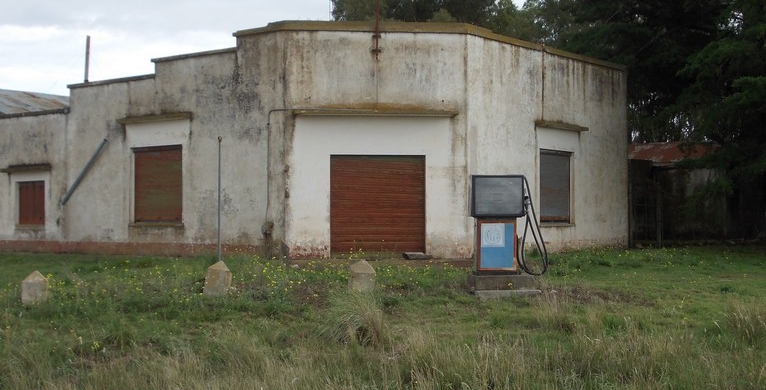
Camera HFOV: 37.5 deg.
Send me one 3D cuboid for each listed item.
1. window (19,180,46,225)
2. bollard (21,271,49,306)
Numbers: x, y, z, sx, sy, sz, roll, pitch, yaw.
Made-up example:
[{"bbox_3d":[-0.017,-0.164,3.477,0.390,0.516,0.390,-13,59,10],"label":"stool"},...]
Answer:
[{"bbox_3d":[-10.131,0.232,32.631,1.190,1.243,0.070,-1,-1,37],"label":"window"},{"bbox_3d":[-4.840,1.305,15.700,0.340,0.494,0.340,0,-1,-9],"label":"bollard"}]

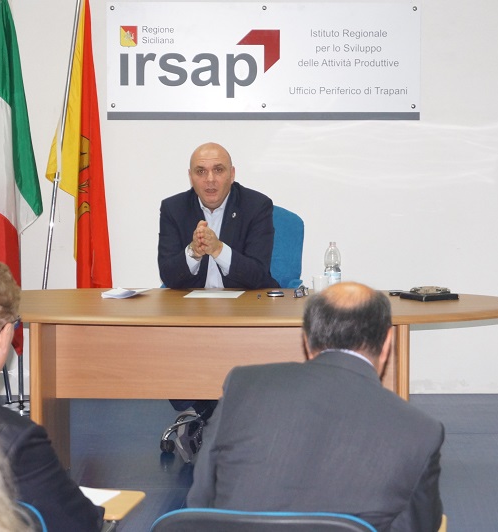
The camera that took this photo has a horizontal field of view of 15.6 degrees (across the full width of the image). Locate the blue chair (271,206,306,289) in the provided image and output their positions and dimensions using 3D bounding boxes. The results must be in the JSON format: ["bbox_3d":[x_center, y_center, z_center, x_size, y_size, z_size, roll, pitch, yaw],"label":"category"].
[{"bbox_3d":[-0.067,0.257,7.954,0.630,1.070,0.640,0,5,1],"label":"blue chair"}]

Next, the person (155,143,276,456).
[{"bbox_3d":[-0.127,0.153,7.705,0.520,1.320,0.800,0,5,4],"label":"person"}]

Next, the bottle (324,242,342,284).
[{"bbox_3d":[0.329,0.018,7.224,0.067,0.220,0.067,0,5,1],"label":"bottle"}]

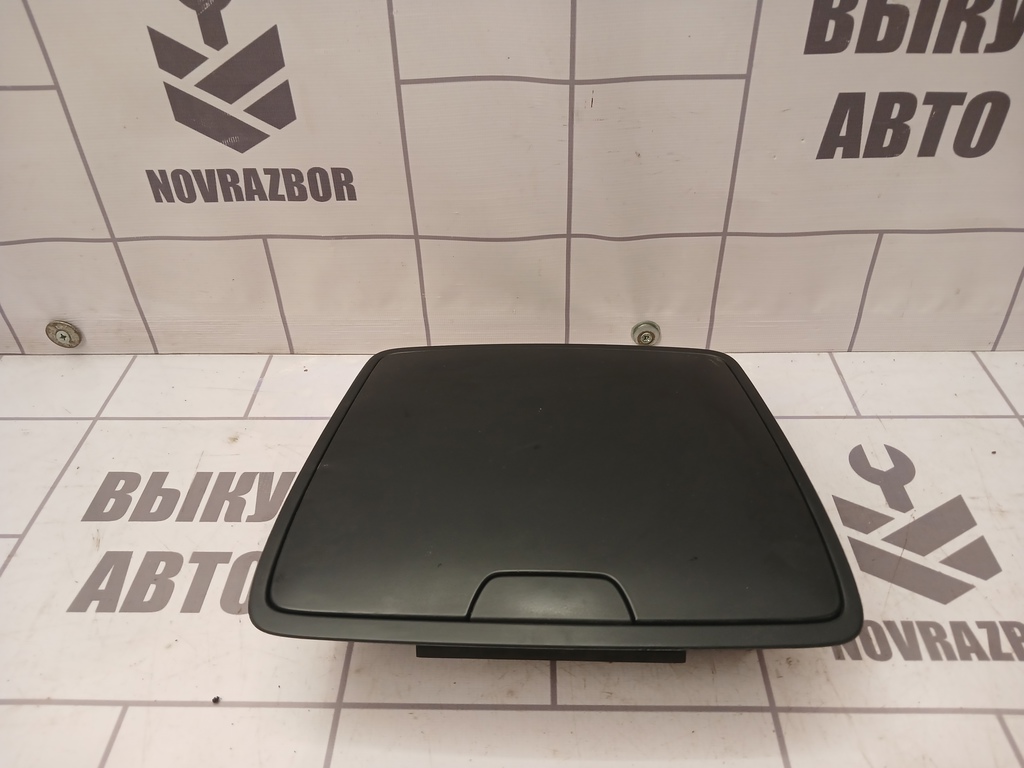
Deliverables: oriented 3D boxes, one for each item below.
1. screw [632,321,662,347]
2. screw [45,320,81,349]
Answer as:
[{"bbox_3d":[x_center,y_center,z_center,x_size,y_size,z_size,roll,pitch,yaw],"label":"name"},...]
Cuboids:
[{"bbox_3d":[0.096,-0.035,0.570,0.021,0.021,0.007,0,38,2],"label":"screw"},{"bbox_3d":[-0.327,-0.036,0.583,0.024,0.024,0.006,0,38,2],"label":"screw"}]

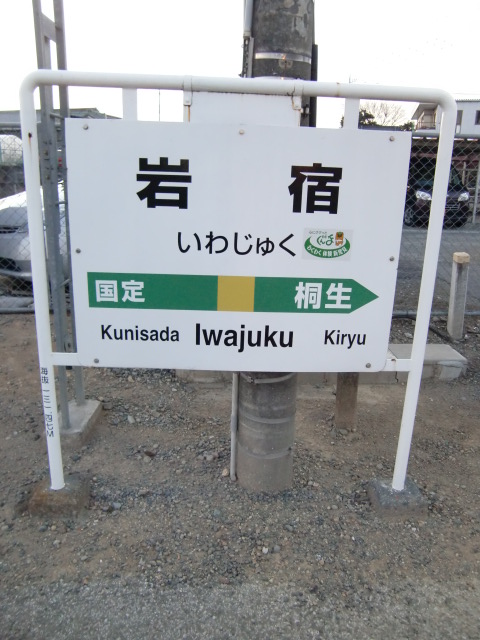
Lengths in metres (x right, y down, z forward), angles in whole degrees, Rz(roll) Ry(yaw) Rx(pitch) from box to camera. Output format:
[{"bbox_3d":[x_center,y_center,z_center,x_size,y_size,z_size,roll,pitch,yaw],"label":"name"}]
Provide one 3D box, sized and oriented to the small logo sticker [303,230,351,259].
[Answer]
[{"bbox_3d":[0.322,-0.275,1.895,0.175,0.112,0.010,1,16,-2],"label":"small logo sticker"}]

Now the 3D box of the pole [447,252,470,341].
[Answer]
[{"bbox_3d":[1.902,-0.200,4.511,0.104,0.735,0.104,-1,16,1],"label":"pole"}]

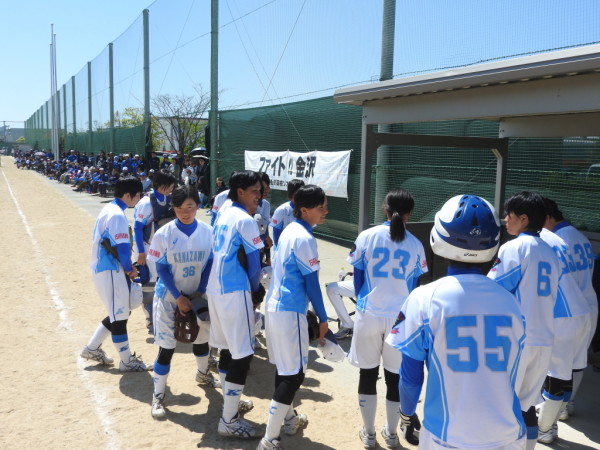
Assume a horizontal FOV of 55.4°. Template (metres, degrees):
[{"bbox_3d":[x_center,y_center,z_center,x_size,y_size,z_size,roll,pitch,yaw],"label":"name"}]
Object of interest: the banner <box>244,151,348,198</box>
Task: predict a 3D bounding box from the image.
[{"bbox_3d":[-0.257,-1.228,13.201,0.060,0.970,5.384,-3,8,-27],"label":"banner"}]

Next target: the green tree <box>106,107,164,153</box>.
[{"bbox_3d":[-11.963,-6.075,41.597,4.400,4.855,4.400,-2,8,-27],"label":"green tree"}]

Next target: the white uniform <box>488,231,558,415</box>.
[{"bbox_3d":[1.256,0.513,3.185,0.480,0.961,0.350,-2,8,-22],"label":"white uniform"}]

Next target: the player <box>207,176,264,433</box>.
[{"bbox_3d":[-0.406,0.485,3.779,0.450,1.683,0.470,-5,9,-40],"label":"player"}]

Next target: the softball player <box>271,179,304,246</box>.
[{"bbox_3d":[-0.114,0.317,5.684,0.400,1.555,0.480,2,7,10],"label":"softball player"}]

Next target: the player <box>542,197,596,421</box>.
[{"bbox_3d":[1.896,0.574,3.995,0.480,1.545,0.500,-2,8,-25],"label":"player"}]

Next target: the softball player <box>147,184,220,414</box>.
[{"bbox_3d":[-0.849,0.495,4.097,0.520,1.568,0.500,-1,8,-20],"label":"softball player"}]

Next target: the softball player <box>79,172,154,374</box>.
[{"bbox_3d":[-1.511,0.393,4.737,0.560,1.585,0.480,-1,7,-16],"label":"softball player"}]

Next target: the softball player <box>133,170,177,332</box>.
[{"bbox_3d":[-1.400,0.286,5.542,0.460,1.602,0.500,5,8,28],"label":"softball player"}]

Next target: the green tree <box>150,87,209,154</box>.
[{"bbox_3d":[-5.793,-4.287,28.200,3.500,4.877,3.500,-2,8,-27],"label":"green tree"}]

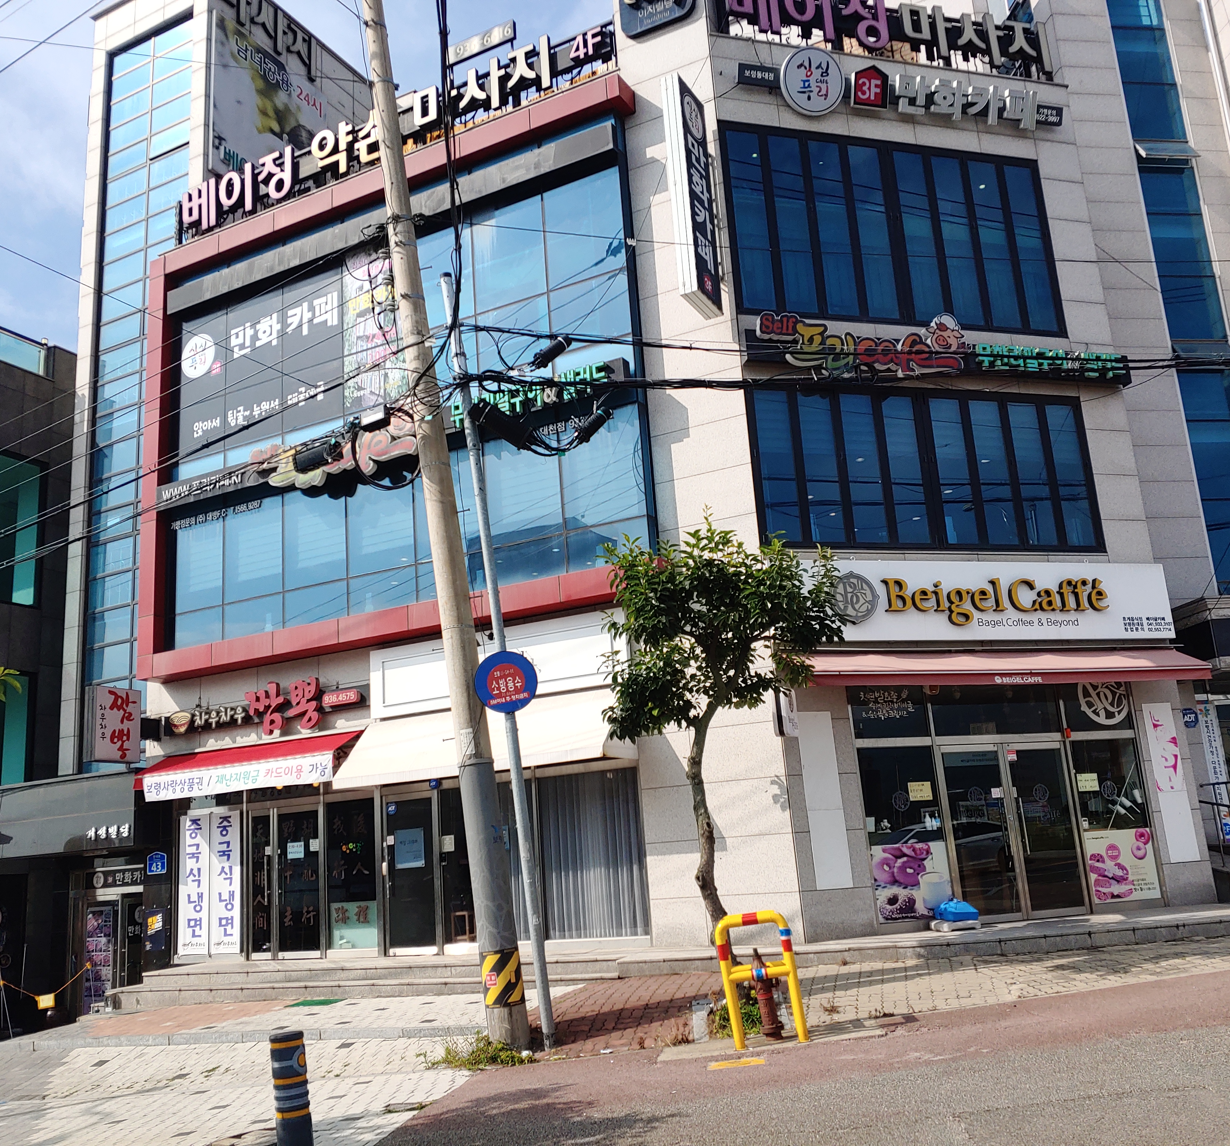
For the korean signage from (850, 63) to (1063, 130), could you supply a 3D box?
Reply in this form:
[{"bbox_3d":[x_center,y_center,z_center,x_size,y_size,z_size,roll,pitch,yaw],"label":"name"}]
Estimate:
[{"bbox_3d":[5.078,-6.898,16.231,3.580,0.740,0.220,0,-15,-16],"label":"korean signage"}]

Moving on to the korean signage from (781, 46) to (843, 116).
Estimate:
[{"bbox_3d":[2.767,-6.885,15.512,1.020,1.040,0.160,0,-15,-16],"label":"korean signage"}]

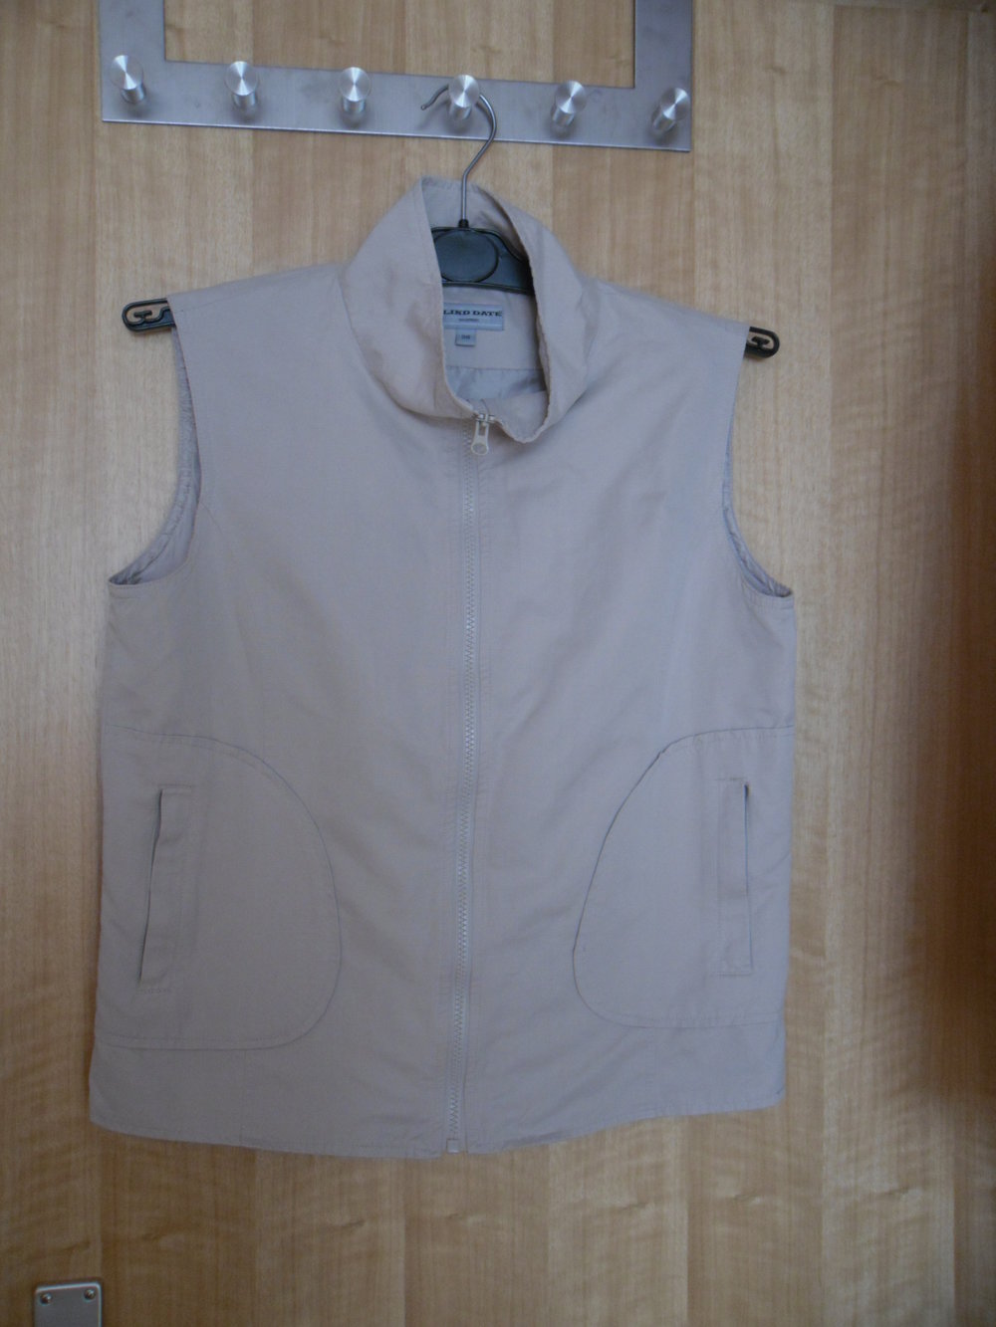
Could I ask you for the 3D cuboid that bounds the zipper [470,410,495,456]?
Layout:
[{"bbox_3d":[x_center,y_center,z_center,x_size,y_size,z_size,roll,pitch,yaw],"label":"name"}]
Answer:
[{"bbox_3d":[-0.009,-0.145,1.083,0.015,0.029,0.009,0,2,-9],"label":"zipper"}]

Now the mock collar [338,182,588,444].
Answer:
[{"bbox_3d":[-0.019,-0.229,1.103,0.157,0.175,0.085,0,2,-10],"label":"mock collar"}]

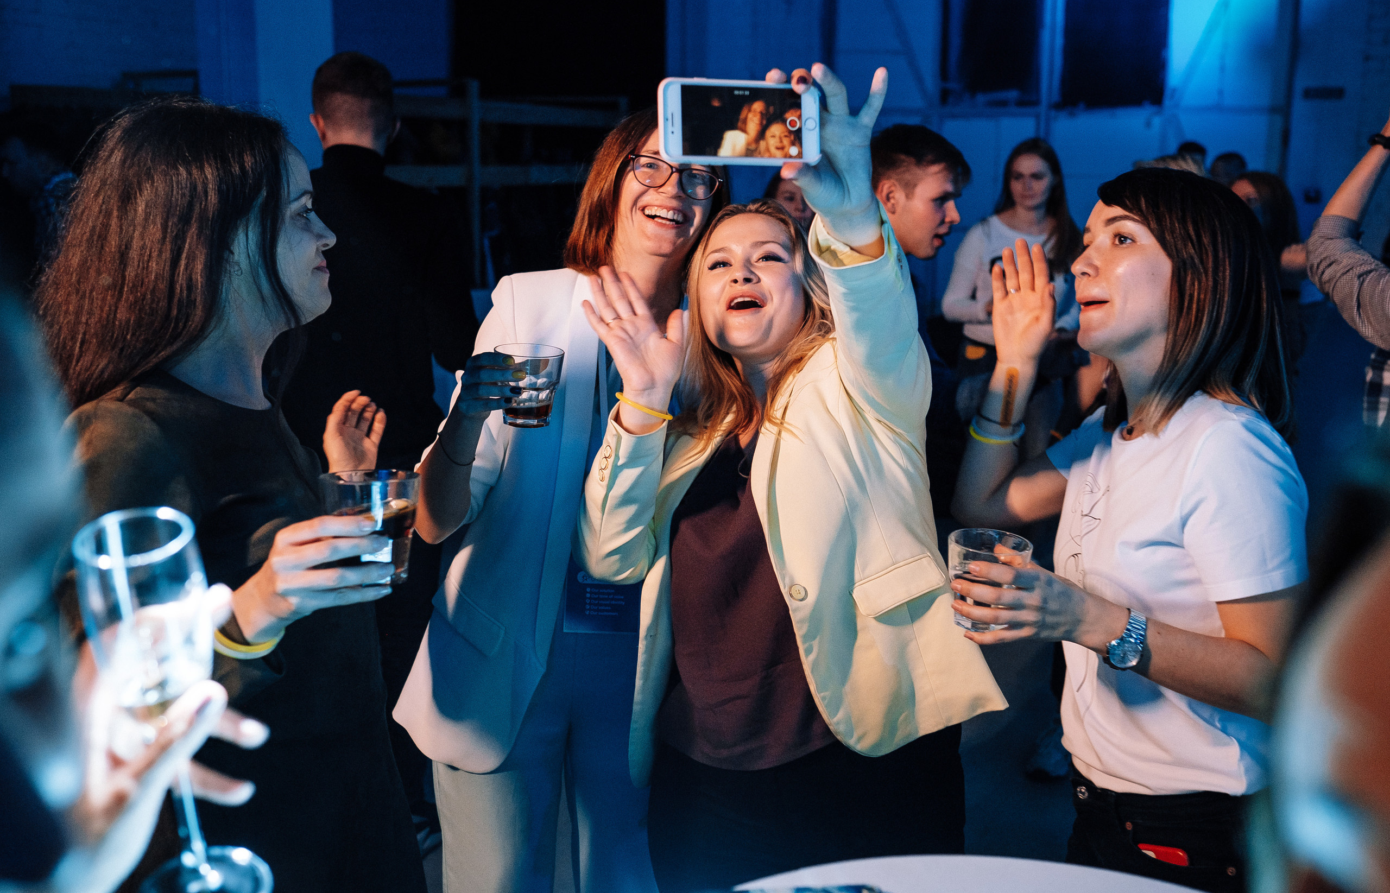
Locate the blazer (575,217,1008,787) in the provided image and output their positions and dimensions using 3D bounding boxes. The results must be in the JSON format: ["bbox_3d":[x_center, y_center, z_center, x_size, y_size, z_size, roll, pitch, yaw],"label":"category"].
[{"bbox_3d":[0.115,0.080,1.695,0.506,0.729,0.614,4,11,22],"label":"blazer"}]

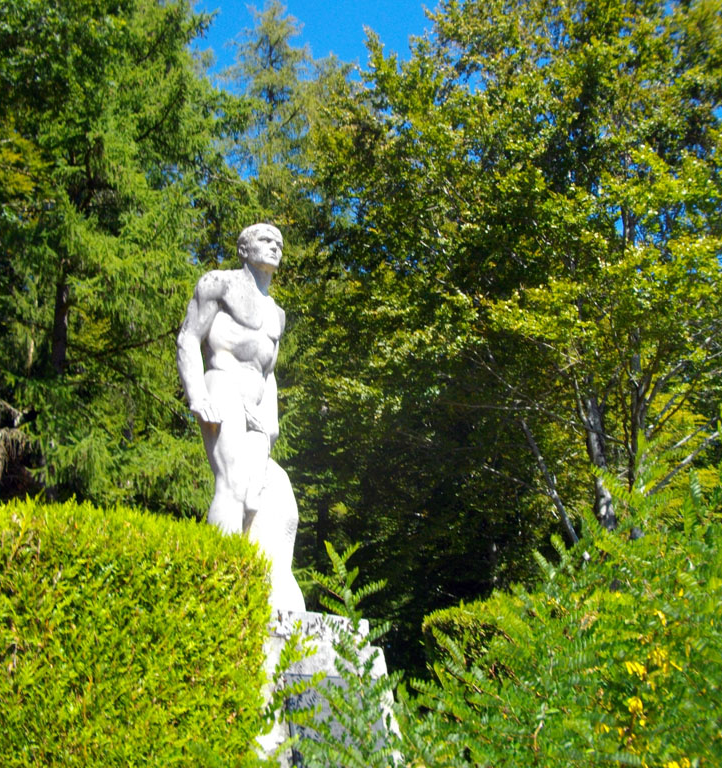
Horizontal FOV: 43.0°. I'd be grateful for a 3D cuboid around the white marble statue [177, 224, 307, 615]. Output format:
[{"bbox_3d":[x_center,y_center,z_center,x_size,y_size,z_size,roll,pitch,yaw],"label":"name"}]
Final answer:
[{"bbox_3d":[-0.638,0.127,4.977,0.720,2.200,0.680,14,-22,-42],"label":"white marble statue"}]

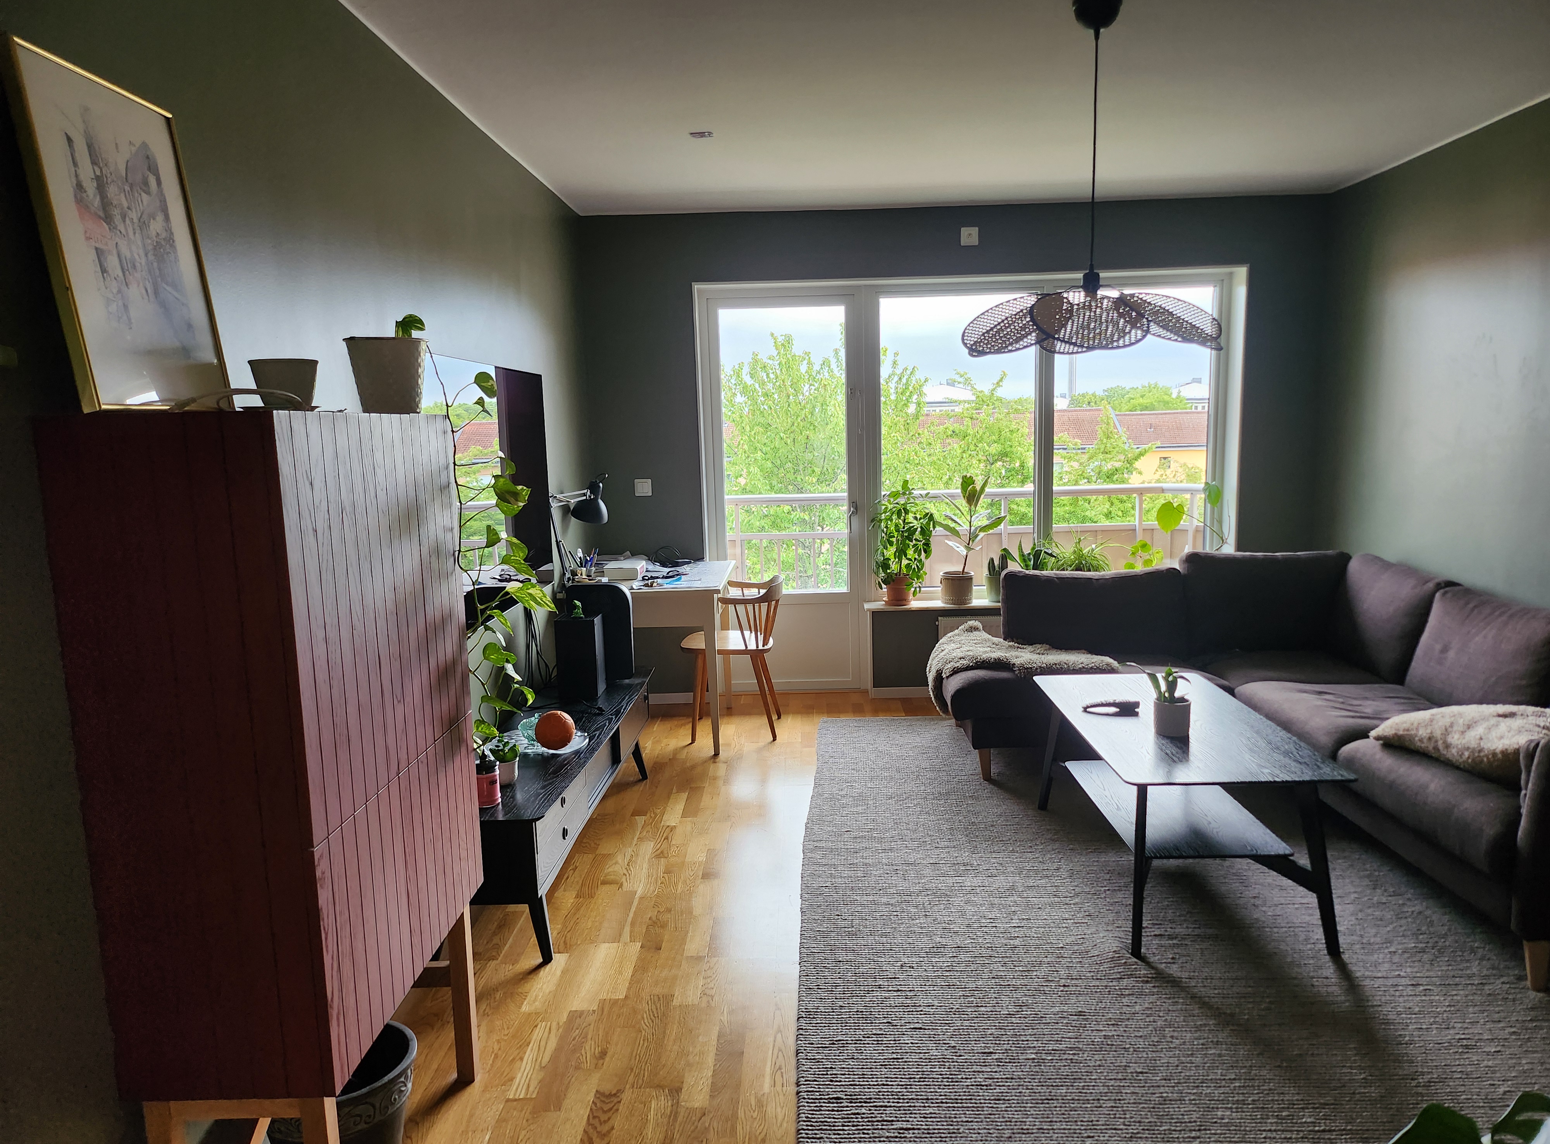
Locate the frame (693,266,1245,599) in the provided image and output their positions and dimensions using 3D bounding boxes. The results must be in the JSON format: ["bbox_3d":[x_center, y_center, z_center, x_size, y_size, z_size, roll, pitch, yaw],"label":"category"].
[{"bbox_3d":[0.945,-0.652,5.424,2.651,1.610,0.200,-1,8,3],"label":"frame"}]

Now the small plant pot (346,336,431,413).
[{"bbox_3d":[-0.777,-0.393,2.168,0.160,0.149,0.160,-1,8,0],"label":"small plant pot"}]

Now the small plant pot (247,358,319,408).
[{"bbox_3d":[-0.832,-0.315,1.825,0.111,0.086,0.111,-1,8,0],"label":"small plant pot"}]

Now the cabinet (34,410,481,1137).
[{"bbox_3d":[-0.851,0.470,2.023,0.338,1.512,0.777,-1,8,2],"label":"cabinet"}]

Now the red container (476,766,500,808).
[{"bbox_3d":[-0.826,0.595,3.029,0.097,0.108,0.097,5,10,38],"label":"red container"}]

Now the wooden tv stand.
[{"bbox_3d":[-0.748,0.733,3.738,0.380,0.403,1.757,-1,8,3],"label":"wooden tv stand"}]

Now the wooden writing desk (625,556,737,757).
[{"bbox_3d":[-0.547,0.382,5.027,0.688,0.734,0.919,-1,8,3],"label":"wooden writing desk"}]

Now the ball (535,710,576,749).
[{"bbox_3d":[-0.695,0.500,3.399,0.128,0.128,0.128,-1,8,0],"label":"ball"}]

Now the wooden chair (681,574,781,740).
[{"bbox_3d":[-0.190,0.384,4.986,0.477,0.724,0.520,-1,8,3],"label":"wooden chair"}]

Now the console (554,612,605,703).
[{"bbox_3d":[-0.747,0.322,4.145,0.151,0.301,0.151,-1,8,3],"label":"console"}]

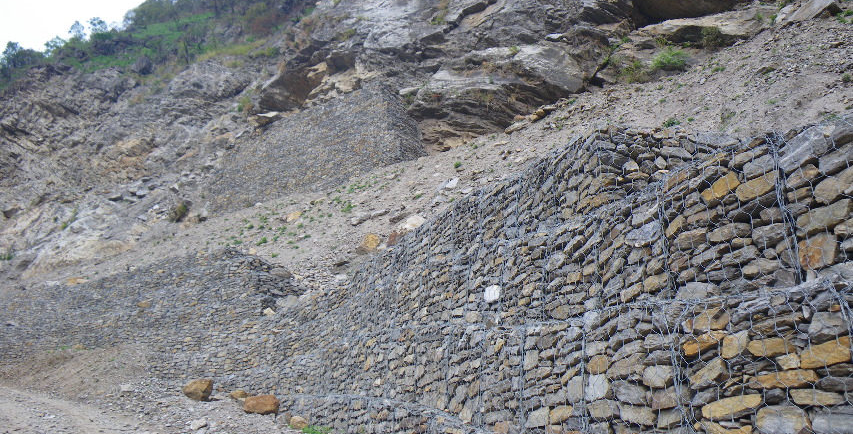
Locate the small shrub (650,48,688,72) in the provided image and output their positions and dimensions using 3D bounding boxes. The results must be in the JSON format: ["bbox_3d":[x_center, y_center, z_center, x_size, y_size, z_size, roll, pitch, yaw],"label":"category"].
[{"bbox_3d":[5.282,-3.423,15.000,0.826,0.522,0.743,-5,-14,20],"label":"small shrub"}]

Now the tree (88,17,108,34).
[{"bbox_3d":[-57.122,-33.213,120.000,3.652,3.104,3.286,7,-14,-27],"label":"tree"}]

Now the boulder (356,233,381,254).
[{"bbox_3d":[-1.325,0.595,15.500,0.560,0.430,0.450,1,-11,-5],"label":"boulder"}]

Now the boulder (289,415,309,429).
[{"bbox_3d":[-2.934,4.728,15.879,0.435,0.321,0.370,2,-13,-10],"label":"boulder"}]

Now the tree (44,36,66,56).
[{"bbox_3d":[-64.512,-29.735,120.000,3.826,3.834,3.443,7,-15,-29],"label":"tree"}]

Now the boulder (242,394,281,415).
[{"bbox_3d":[-3.108,3.532,13.000,0.650,0.370,0.470,3,-12,-13],"label":"boulder"}]

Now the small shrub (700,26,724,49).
[{"bbox_3d":[6.631,-4.162,16.000,0.556,0.556,0.473,-6,-14,24],"label":"small shrub"}]

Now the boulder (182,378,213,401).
[{"bbox_3d":[-5.309,3.999,16.000,0.670,0.480,0.530,4,-12,-17],"label":"boulder"}]

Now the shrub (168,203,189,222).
[{"bbox_3d":[-11.140,-0.247,31.000,0.900,0.850,0.800,4,-12,-20],"label":"shrub"}]

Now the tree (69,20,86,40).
[{"bbox_3d":[-60.687,-32.430,120.000,3.130,4.017,2.973,7,-14,-28],"label":"tree"}]

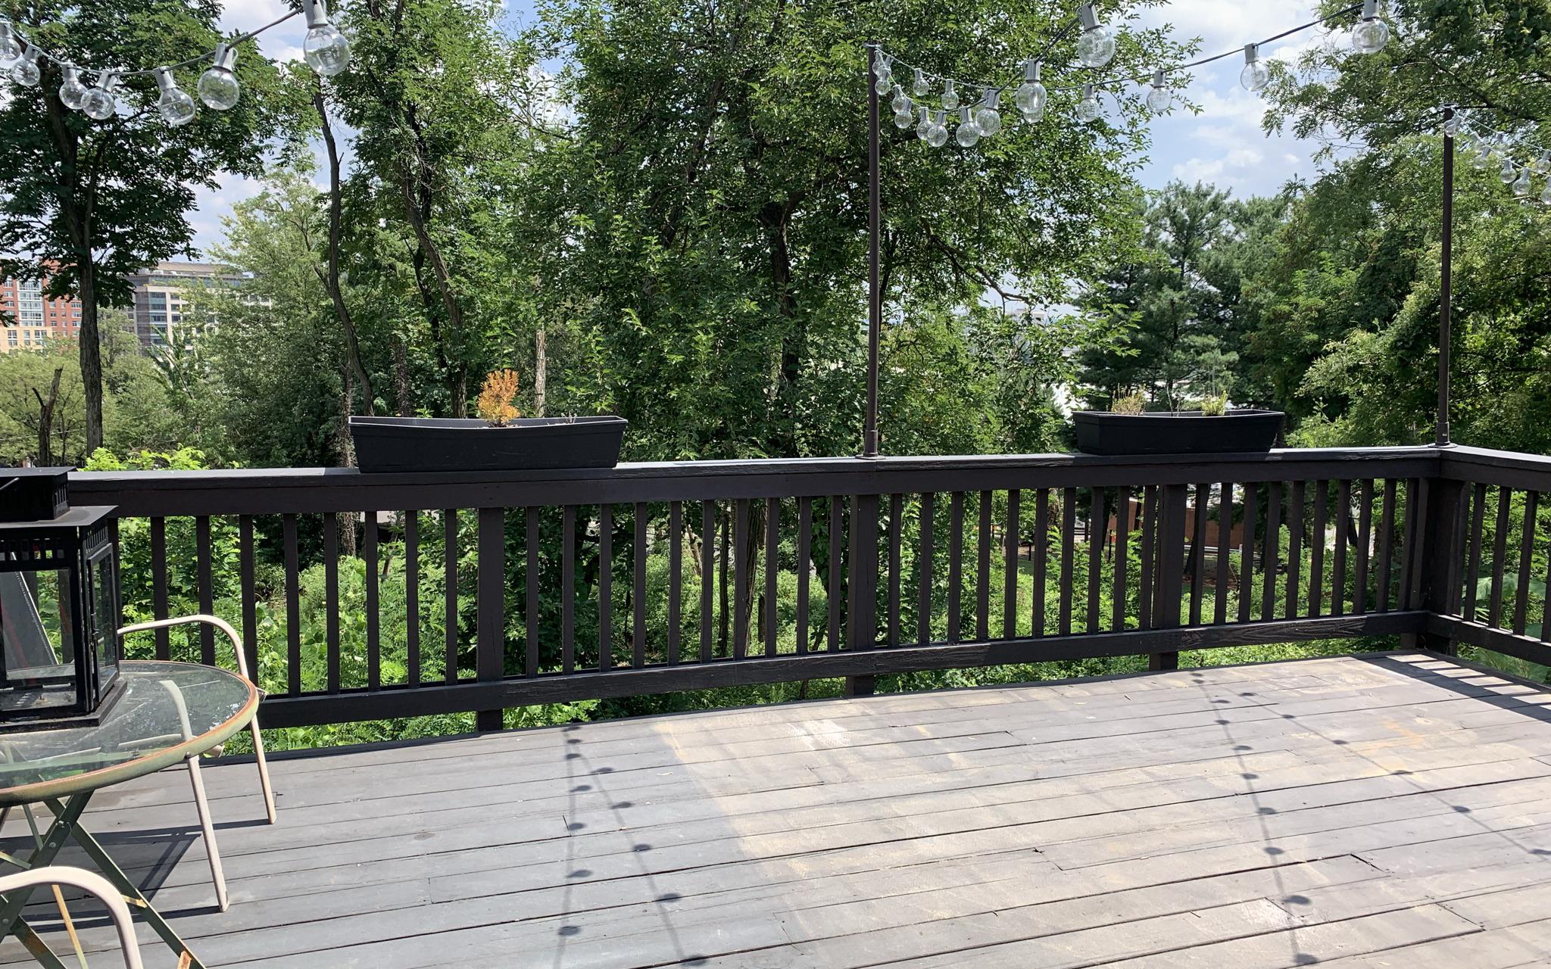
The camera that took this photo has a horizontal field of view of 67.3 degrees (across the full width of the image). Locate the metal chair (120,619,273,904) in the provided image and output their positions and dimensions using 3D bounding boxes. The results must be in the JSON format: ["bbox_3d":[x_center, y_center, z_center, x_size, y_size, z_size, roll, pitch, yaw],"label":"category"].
[{"bbox_3d":[-1.688,0.542,2.938,0.688,0.901,0.577,0,7,-11],"label":"metal chair"}]

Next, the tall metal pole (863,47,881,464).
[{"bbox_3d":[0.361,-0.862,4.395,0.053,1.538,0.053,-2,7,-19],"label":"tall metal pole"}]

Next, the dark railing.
[{"bbox_3d":[0.495,0.403,4.333,5.819,0.941,0.688,-2,7,-19],"label":"dark railing"}]

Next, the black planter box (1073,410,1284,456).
[{"bbox_3d":[1.709,-0.213,4.915,0.921,0.177,0.202,-2,7,-19],"label":"black planter box"}]

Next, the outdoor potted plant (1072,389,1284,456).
[{"bbox_3d":[1.709,-0.259,4.910,0.921,0.268,0.202,-2,7,-19],"label":"outdoor potted plant"}]

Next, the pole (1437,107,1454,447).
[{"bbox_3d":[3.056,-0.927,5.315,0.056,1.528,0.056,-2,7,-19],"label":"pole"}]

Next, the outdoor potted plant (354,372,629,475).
[{"bbox_3d":[-0.973,-0.224,4.001,0.921,0.339,0.207,-2,7,-19],"label":"outdoor potted plant"}]

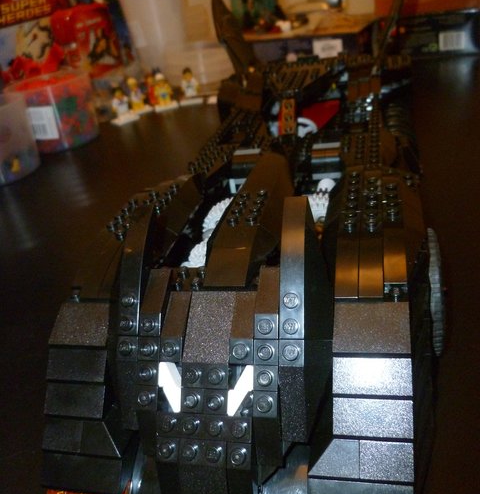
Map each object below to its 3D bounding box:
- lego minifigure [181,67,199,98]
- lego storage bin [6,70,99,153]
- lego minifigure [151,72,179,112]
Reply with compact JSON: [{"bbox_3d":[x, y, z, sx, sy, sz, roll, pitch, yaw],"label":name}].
[{"bbox_3d":[-0.071,-0.230,0.729,0.025,0.042,0.016,-9,30,-2],"label":"lego minifigure"},{"bbox_3d":[-0.225,-0.166,0.630,0.099,0.073,0.099,-11,30,-6],"label":"lego storage bin"},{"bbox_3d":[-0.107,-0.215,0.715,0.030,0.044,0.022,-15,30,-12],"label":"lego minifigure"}]

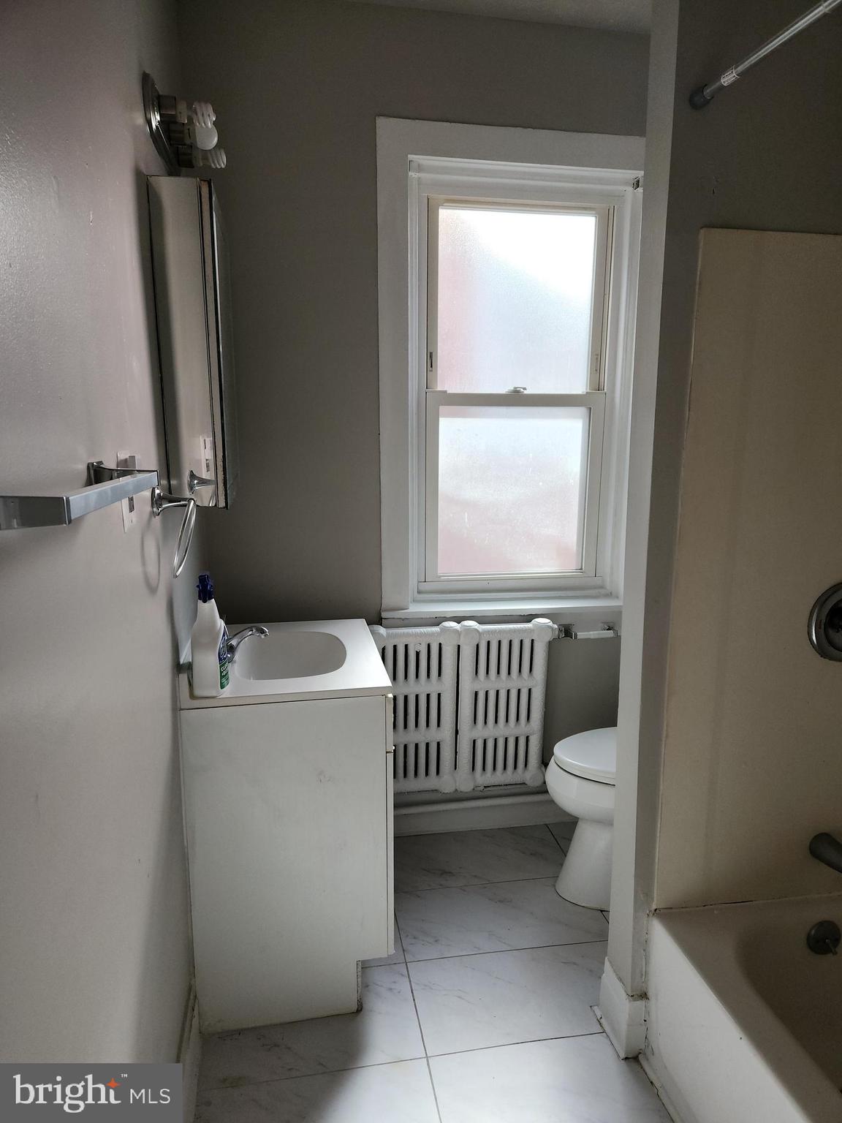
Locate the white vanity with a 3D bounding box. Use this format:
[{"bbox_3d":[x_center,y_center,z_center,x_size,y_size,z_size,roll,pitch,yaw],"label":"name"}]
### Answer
[{"bbox_3d":[-0.341,0.631,1.997,0.461,0.822,0.637,-2,10,-10],"label":"white vanity"}]

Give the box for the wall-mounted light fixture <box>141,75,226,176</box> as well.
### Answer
[{"bbox_3d":[-0.497,-0.917,1.617,0.134,0.123,0.457,-2,10,-10],"label":"wall-mounted light fixture"}]

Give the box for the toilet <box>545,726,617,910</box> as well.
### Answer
[{"bbox_3d":[0.723,0.623,2.288,0.710,0.740,0.430,-2,10,-9],"label":"toilet"}]

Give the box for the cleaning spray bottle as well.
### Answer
[{"bbox_3d":[-0.452,0.152,1.632,0.065,0.262,0.110,1,10,4],"label":"cleaning spray bottle"}]

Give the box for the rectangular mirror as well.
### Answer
[{"bbox_3d":[-0.520,-0.476,1.774,0.120,0.655,0.512,-2,10,-10],"label":"rectangular mirror"}]

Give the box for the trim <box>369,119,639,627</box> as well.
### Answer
[{"bbox_3d":[0.330,-0.566,2.413,0.936,1.529,0.110,-2,10,-9],"label":"trim"}]

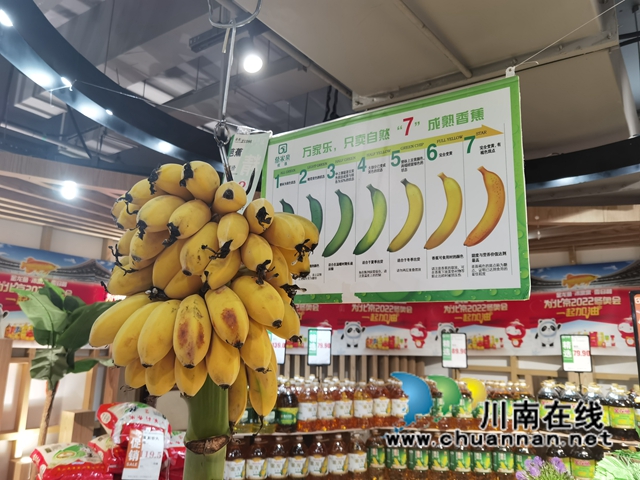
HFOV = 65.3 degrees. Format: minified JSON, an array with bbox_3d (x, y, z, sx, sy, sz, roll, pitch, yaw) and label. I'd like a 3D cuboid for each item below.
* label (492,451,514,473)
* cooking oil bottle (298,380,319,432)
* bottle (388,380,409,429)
[{"bbox_3d":[1.125,1.360,3.060,0.127,0.125,0.030,0,-12,6],"label":"label"},{"bbox_3d":[-0.074,1.074,3.230,0.125,0.302,0.130,6,-13,-24],"label":"cooking oil bottle"},{"bbox_3d":[0.574,1.189,3.631,0.132,0.322,0.130,1,-12,-5],"label":"bottle"}]

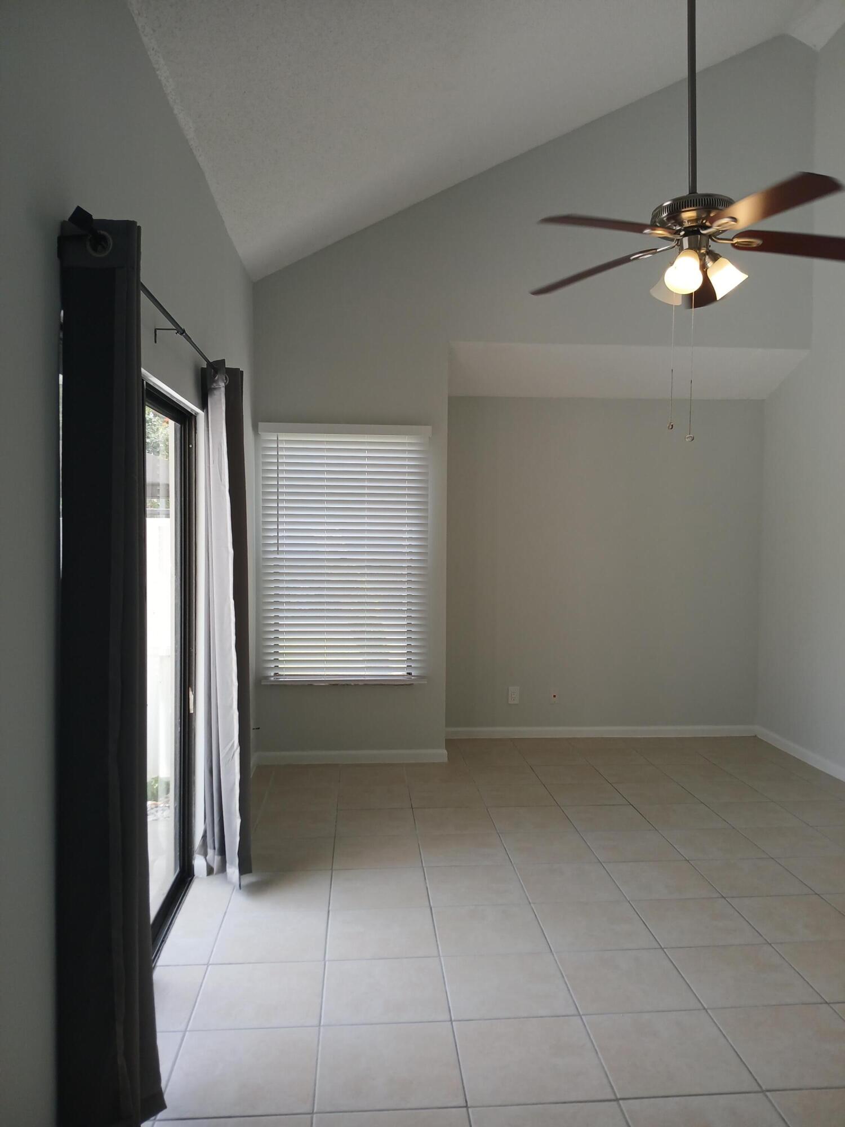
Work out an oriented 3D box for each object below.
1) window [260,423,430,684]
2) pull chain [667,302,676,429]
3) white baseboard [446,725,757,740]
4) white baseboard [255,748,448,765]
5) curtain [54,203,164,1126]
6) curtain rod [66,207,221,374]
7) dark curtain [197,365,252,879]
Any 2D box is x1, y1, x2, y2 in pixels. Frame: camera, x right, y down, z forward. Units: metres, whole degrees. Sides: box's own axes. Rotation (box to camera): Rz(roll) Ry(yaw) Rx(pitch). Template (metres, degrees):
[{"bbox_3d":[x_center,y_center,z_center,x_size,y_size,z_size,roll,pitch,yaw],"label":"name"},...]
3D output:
[{"bbox_3d":[-0.485,-0.056,5.368,1.066,1.630,0.090,0,3,-4],"label":"window"},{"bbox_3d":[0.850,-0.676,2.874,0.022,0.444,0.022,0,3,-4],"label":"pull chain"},{"bbox_3d":[1.281,1.223,6.123,2.317,0.080,0.015,0,3,-4],"label":"white baseboard"},{"bbox_3d":[-0.446,1.247,5.459,1.236,0.080,0.015,0,3,-4],"label":"white baseboard"},{"bbox_3d":[-0.723,0.321,2.017,0.175,2.162,0.229,0,3,-4],"label":"curtain"},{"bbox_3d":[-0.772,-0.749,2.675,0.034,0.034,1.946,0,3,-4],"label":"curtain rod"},{"bbox_3d":[-0.837,0.248,3.578,0.196,2.171,0.318,0,3,-4],"label":"dark curtain"}]

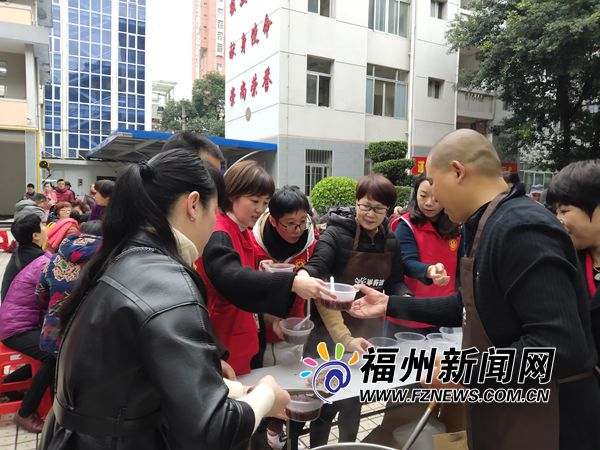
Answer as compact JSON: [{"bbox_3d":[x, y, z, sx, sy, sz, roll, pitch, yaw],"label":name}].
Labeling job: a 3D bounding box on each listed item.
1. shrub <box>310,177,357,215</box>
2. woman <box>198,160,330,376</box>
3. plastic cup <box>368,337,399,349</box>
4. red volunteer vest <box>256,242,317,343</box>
[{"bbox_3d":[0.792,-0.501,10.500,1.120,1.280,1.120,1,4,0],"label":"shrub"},{"bbox_3d":[-0.148,0.549,1.779,0.620,1.590,0.480,4,5,40],"label":"woman"},{"bbox_3d":[0.377,0.561,2.035,0.135,0.065,0.135,1,4,0],"label":"plastic cup"},{"bbox_3d":[-0.075,0.280,2.180,0.460,0.620,0.330,0,4,-9],"label":"red volunteer vest"}]

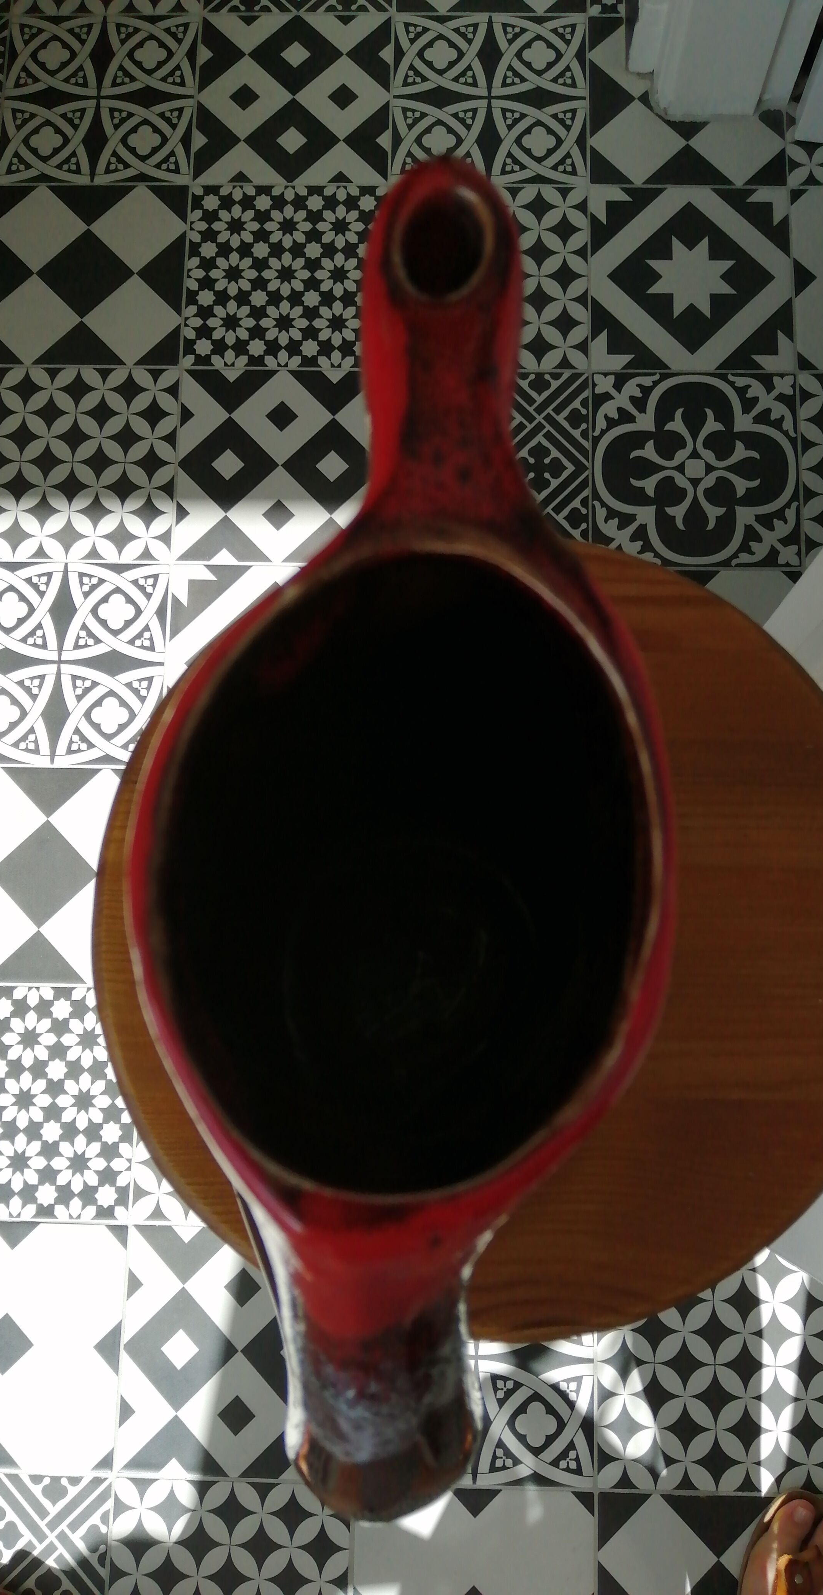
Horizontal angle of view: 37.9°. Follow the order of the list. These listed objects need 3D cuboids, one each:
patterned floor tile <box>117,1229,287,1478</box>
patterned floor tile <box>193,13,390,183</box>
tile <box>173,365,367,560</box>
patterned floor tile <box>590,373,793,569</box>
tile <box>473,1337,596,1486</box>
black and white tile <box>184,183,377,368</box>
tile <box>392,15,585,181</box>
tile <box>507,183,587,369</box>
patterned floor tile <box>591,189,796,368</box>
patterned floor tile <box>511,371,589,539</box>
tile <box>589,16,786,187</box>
[{"bbox_3d":[-0.146,0.472,1.026,0.200,0.010,0.200,1,80,1],"label":"patterned floor tile"},{"bbox_3d":[-0.120,-0.713,1.229,0.198,0.010,0.198,1,80,1],"label":"patterned floor tile"},{"bbox_3d":[-0.130,-0.323,1.170,0.200,0.010,0.200,1,80,1],"label":"tile"},{"bbox_3d":[0.274,-0.316,1.160,0.200,0.010,0.200,1,80,1],"label":"patterned floor tile"},{"bbox_3d":[0.055,0.472,1.013,0.198,0.010,0.198,1,80,1],"label":"tile"},{"bbox_3d":[-0.125,-0.521,1.206,0.200,0.010,0.200,1,80,1],"label":"black and white tile"},{"bbox_3d":[0.080,-0.710,1.224,0.198,0.010,0.198,1,80,1],"label":"tile"},{"bbox_3d":[0.076,-0.513,1.188,0.198,0.010,0.198,1,80,1],"label":"tile"},{"bbox_3d":[0.276,-0.509,1.183,0.198,0.010,0.198,1,80,1],"label":"patterned floor tile"},{"bbox_3d":[0.072,-0.316,1.153,0.198,0.010,0.198,1,80,1],"label":"patterned floor tile"},{"bbox_3d":[0.282,-0.714,1.232,0.200,0.010,0.200,1,80,1],"label":"tile"}]

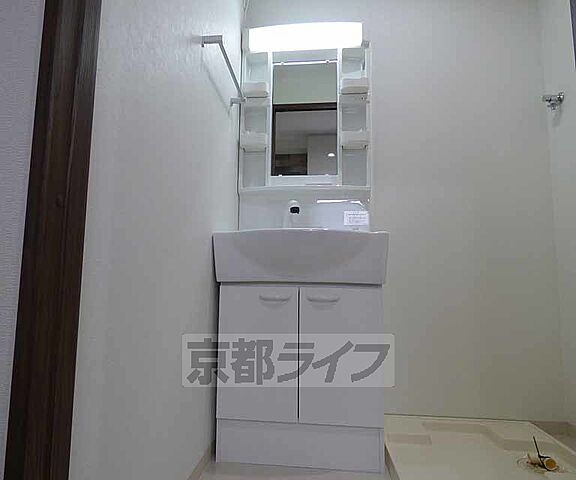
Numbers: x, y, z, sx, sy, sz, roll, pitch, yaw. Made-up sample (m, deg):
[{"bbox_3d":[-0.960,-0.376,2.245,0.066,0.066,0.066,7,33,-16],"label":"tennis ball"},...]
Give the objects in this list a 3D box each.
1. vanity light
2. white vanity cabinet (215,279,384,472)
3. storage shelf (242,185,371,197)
[{"bbox_3d":[0.080,-0.944,1.619,0.526,0.082,0.090,0,-6,6],"label":"vanity light"},{"bbox_3d":[0.058,0.489,1.416,0.580,0.635,0.388,0,-6,6],"label":"white vanity cabinet"},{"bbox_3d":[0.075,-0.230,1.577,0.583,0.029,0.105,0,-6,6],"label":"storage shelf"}]

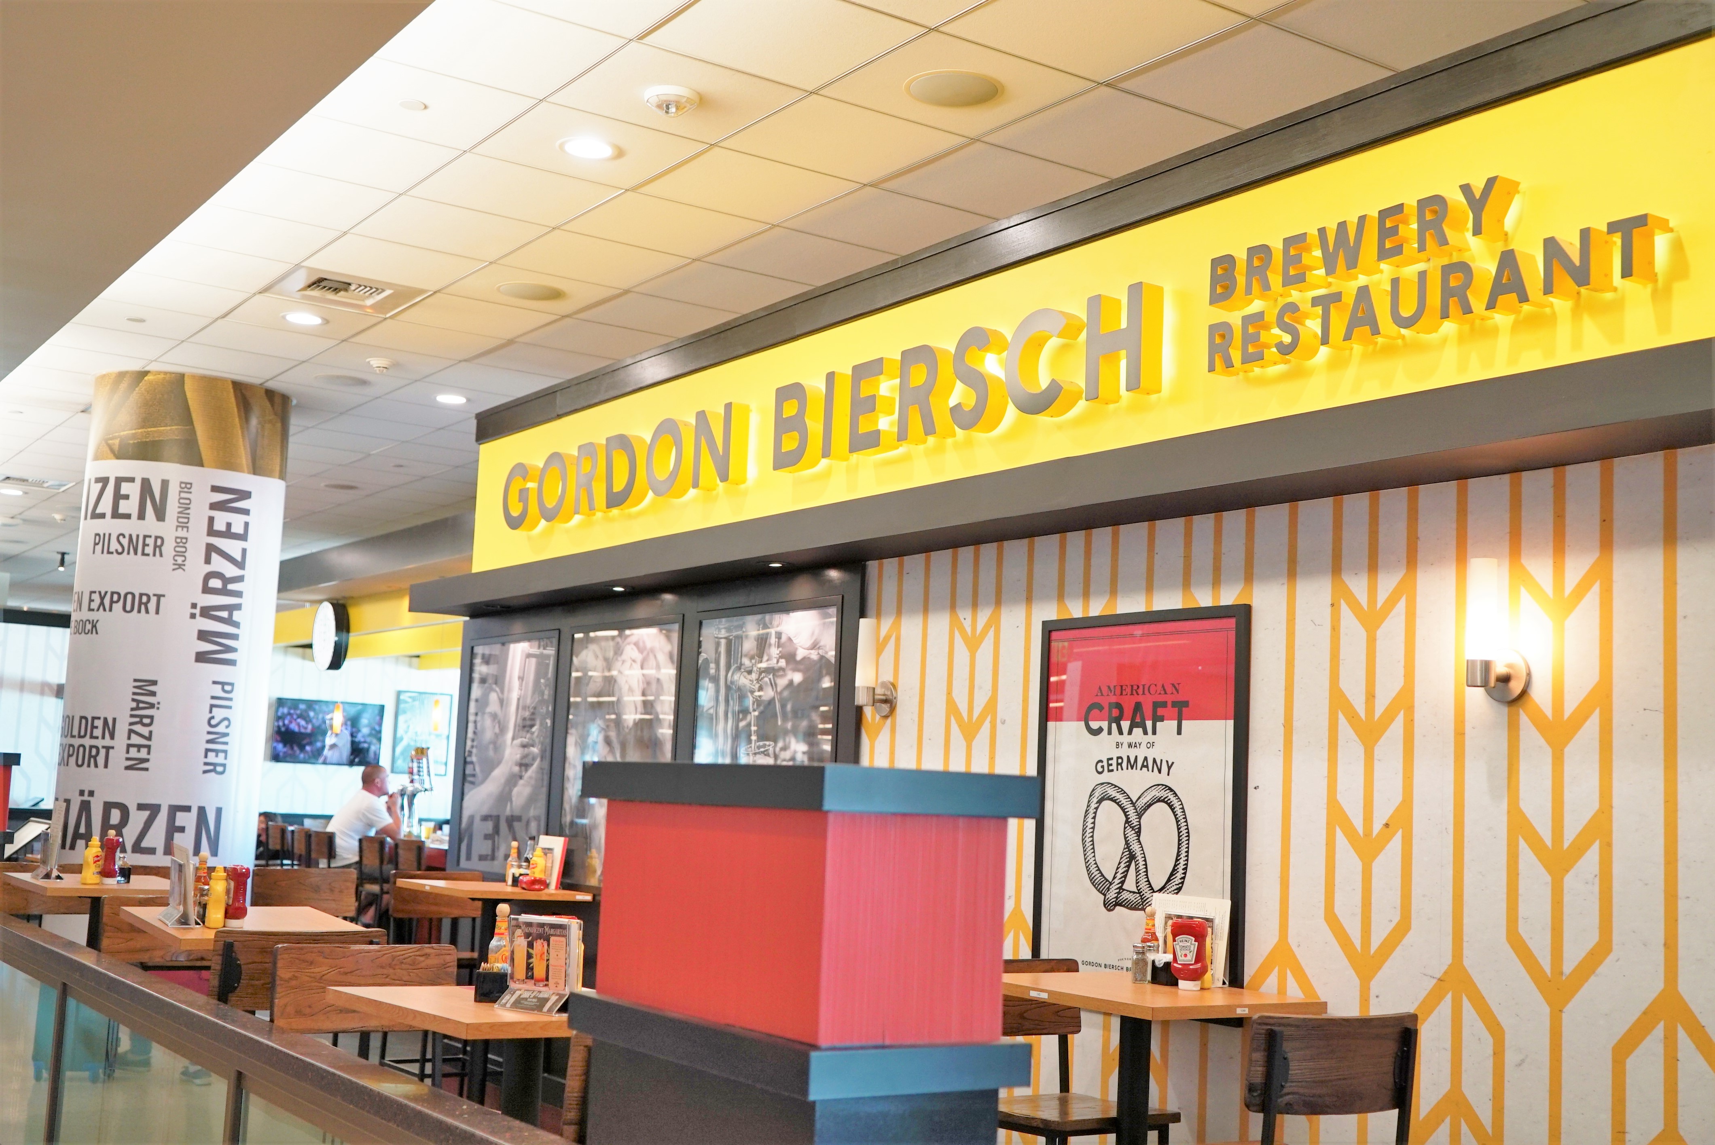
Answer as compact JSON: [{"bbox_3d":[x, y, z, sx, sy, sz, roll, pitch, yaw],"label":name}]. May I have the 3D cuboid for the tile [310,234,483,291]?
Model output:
[{"bbox_3d":[-1.926,-1.294,7.540,0.603,0.020,0.603,7,-8,-34],"label":"tile"}]

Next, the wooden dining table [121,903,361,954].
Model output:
[{"bbox_3d":[-1.910,1.618,5.579,0.610,1.067,1.080,6,-8,-30],"label":"wooden dining table"}]

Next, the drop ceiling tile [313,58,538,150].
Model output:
[{"bbox_3d":[-1.403,-1.482,5.694,0.603,0.020,0.603,7,-8,-34],"label":"drop ceiling tile"}]

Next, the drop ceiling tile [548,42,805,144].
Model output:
[{"bbox_3d":[-0.557,-1.463,5.529,0.603,0.020,0.603,7,-8,-34],"label":"drop ceiling tile"}]

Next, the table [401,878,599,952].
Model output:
[{"bbox_3d":[-1.700,1.997,8.437,0.610,1.050,0.780,7,-8,-35],"label":"table"}]

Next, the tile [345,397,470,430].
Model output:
[{"bbox_3d":[-2.641,-0.954,10.726,0.605,0.018,0.605,7,-8,-34],"label":"tile"}]

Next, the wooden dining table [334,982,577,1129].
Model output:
[{"bbox_3d":[-0.775,1.484,3.990,0.630,1.067,0.630,8,-9,-40],"label":"wooden dining table"}]

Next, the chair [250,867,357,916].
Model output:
[{"bbox_3d":[-2.334,1.836,7.737,0.460,1.093,0.500,7,-8,-34],"label":"chair"}]

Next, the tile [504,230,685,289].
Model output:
[{"bbox_3d":[-1.080,-1.274,7.375,0.603,0.020,0.603,7,-8,-34],"label":"tile"}]

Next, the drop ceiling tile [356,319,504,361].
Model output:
[{"bbox_3d":[-2.119,-1.148,8.896,0.605,0.025,0.605,7,-8,-34],"label":"drop ceiling tile"}]

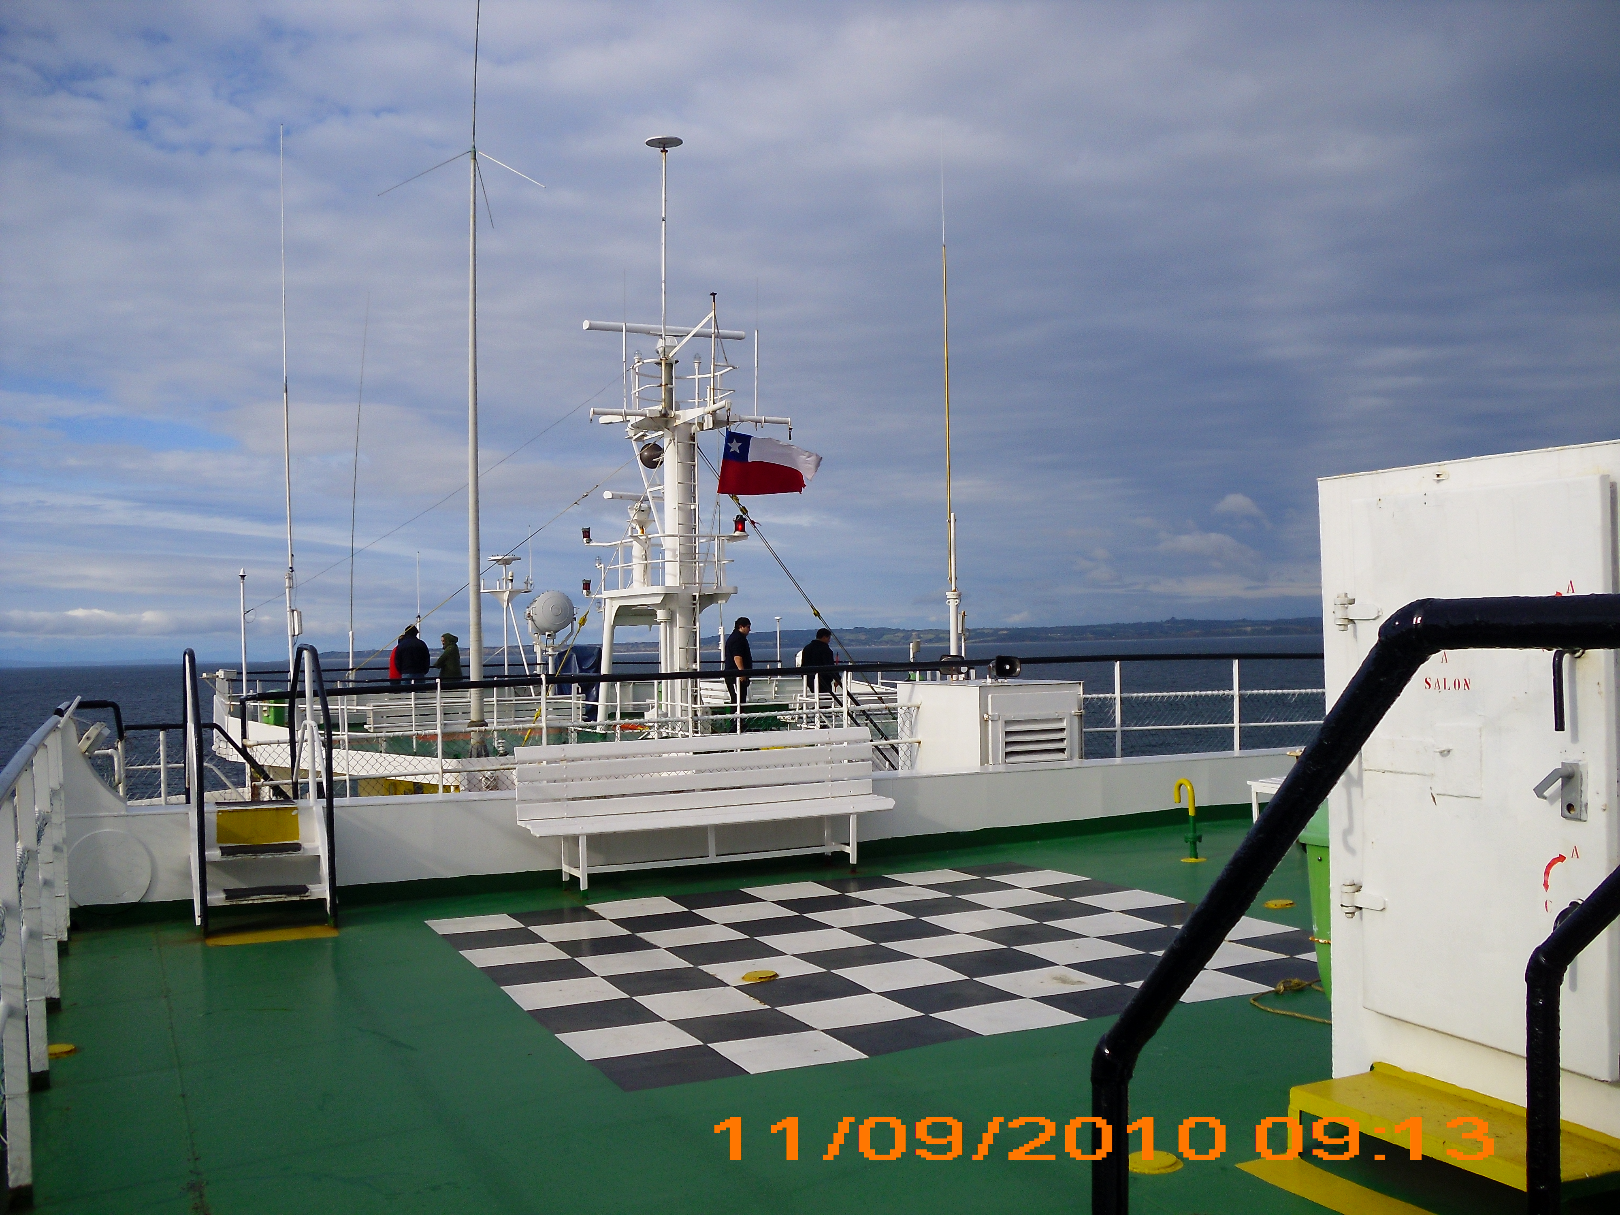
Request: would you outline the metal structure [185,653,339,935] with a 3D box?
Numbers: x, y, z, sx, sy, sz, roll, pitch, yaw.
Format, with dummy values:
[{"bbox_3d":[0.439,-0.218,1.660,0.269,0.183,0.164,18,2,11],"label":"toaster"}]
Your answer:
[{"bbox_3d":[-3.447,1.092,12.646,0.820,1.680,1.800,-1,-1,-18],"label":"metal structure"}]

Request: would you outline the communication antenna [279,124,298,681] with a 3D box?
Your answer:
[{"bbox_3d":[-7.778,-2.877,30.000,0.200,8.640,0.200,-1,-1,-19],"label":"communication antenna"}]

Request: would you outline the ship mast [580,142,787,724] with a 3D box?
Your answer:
[{"bbox_3d":[-1.851,-2.618,30.500,2.800,9.020,2.000,-1,-1,-19],"label":"ship mast"}]

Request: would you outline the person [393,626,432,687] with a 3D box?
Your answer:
[{"bbox_3d":[-6.208,1.142,31.484,0.550,1.730,0.360,-1,-1,-12],"label":"person"}]

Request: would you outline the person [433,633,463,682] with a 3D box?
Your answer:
[{"bbox_3d":[-5.665,1.191,31.486,0.420,1.570,0.460,-2,-1,6],"label":"person"}]

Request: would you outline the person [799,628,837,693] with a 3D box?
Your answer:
[{"bbox_3d":[0.170,1.112,27.785,0.500,1.630,0.380,-2,-1,37],"label":"person"}]

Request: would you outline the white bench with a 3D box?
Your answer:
[{"bbox_3d":[-0.659,1.335,13.207,2.550,0.910,0.430,-1,-1,-28],"label":"white bench"}]

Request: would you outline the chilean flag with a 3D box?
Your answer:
[{"bbox_3d":[-0.608,-2.165,30.200,1.500,1.000,0.300,-1,-1,-3],"label":"chilean flag"}]

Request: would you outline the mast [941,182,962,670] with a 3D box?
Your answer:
[{"bbox_3d":[2.059,-2.616,29.500,0.220,7.670,0.220,-1,-1,-19],"label":"mast"}]

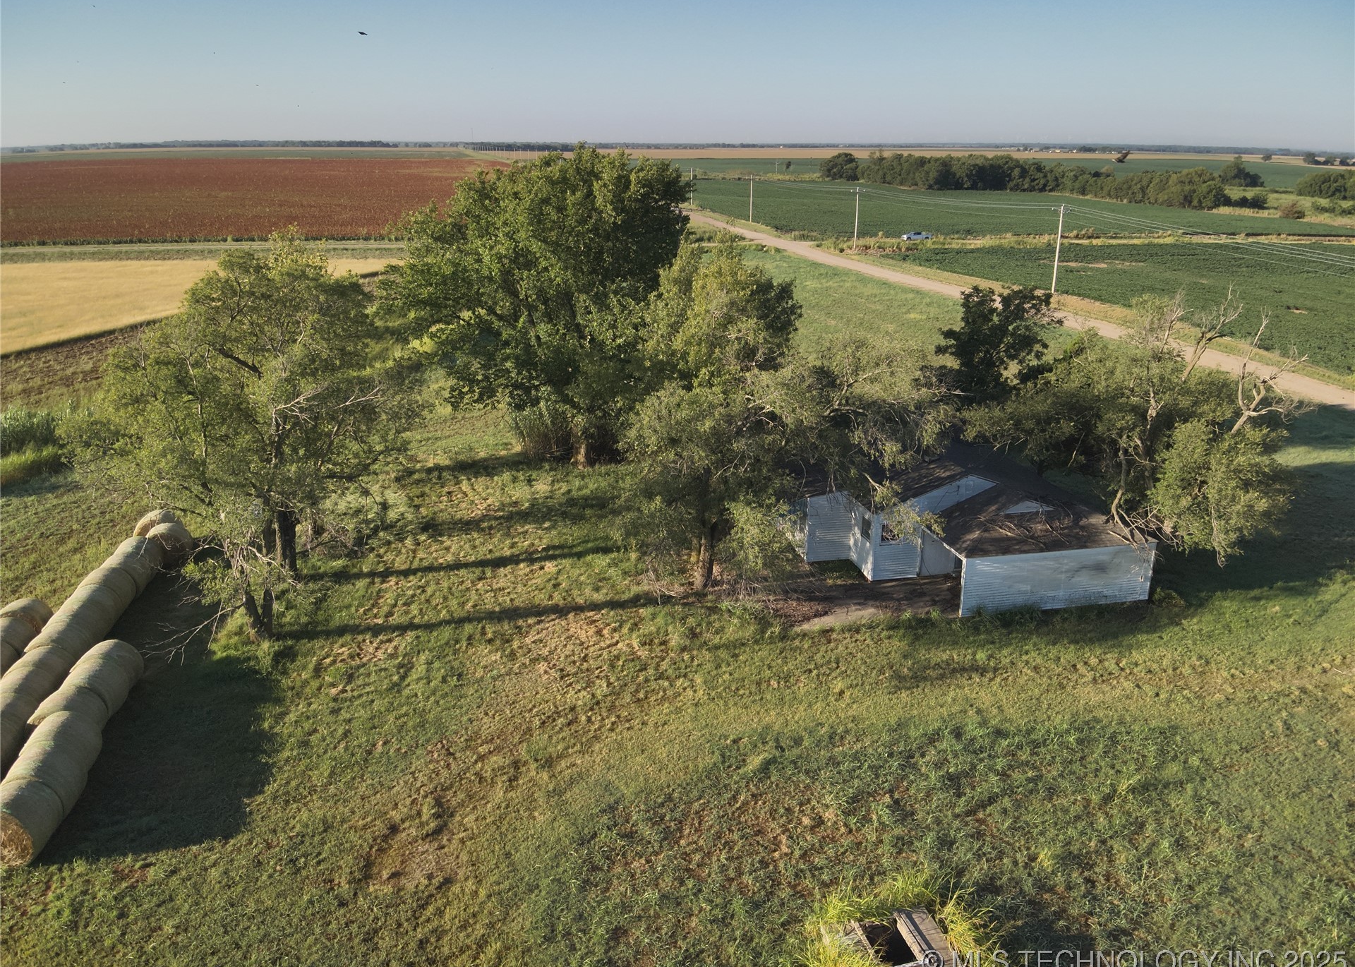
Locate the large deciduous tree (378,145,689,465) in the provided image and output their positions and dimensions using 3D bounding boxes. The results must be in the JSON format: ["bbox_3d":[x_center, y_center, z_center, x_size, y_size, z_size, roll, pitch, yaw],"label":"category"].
[{"bbox_3d":[-7.331,-9.395,51.340,17.000,17.200,15.500,0,20,0],"label":"large deciduous tree"}]

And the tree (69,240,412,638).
[{"bbox_3d":[-16.537,-2.261,36.369,13.200,13.800,12.000,-9,22,-24],"label":"tree"}]

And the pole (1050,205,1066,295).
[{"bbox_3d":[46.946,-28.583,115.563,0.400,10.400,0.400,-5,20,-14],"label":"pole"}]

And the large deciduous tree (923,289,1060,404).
[{"bbox_3d":[16.356,-5.681,51.608,7.600,10.200,7.200,0,20,0],"label":"large deciduous tree"}]

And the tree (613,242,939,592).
[{"bbox_3d":[3.962,-2.676,38.345,13.200,13.400,11.800,0,20,0],"label":"tree"}]

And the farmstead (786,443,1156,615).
[{"bbox_3d":[11.716,0.893,41.659,12.500,4.500,12.400,-4,20,-10],"label":"farmstead"}]

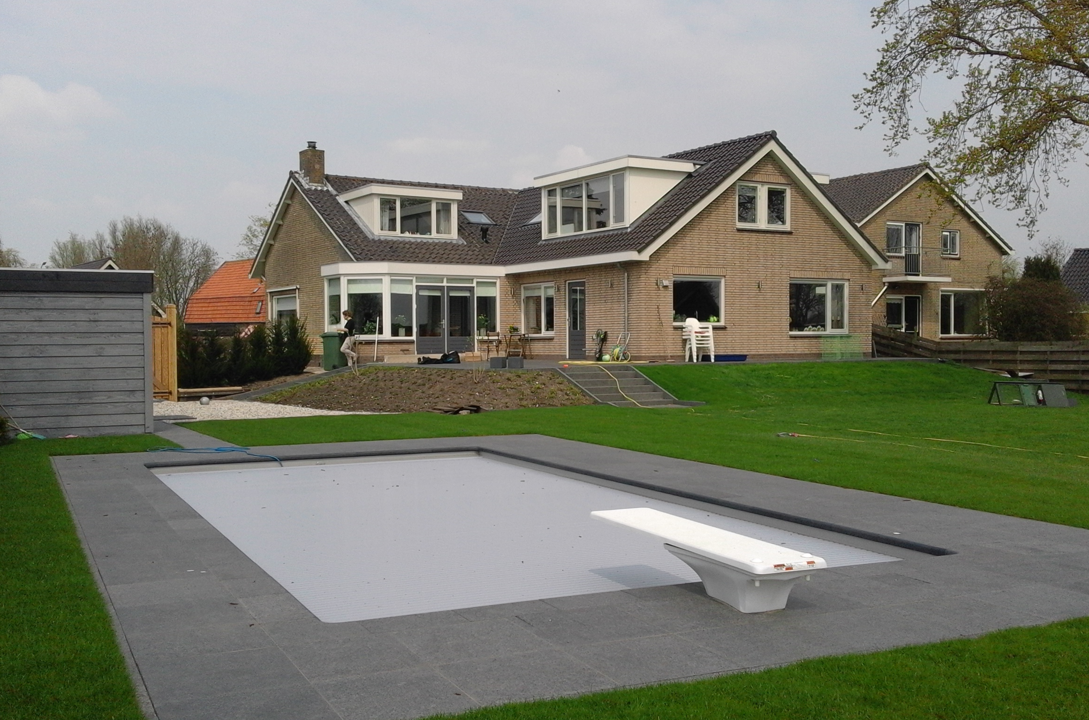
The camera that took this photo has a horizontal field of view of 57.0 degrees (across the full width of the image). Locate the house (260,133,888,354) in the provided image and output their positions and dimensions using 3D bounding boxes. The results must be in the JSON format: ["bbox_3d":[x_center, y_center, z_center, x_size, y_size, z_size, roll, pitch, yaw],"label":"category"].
[{"bbox_3d":[-0.150,-3.250,31.500,13.600,6.400,15.200,-1,1,-30],"label":"house"}]

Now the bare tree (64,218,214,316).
[{"bbox_3d":[-29.100,-5.000,72.000,11.000,10.000,8.500,-1,1,-25],"label":"bare tree"}]

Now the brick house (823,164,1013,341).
[{"bbox_3d":[12.100,-3.700,40.400,8.200,6.900,9.200,-1,1,-30],"label":"brick house"}]

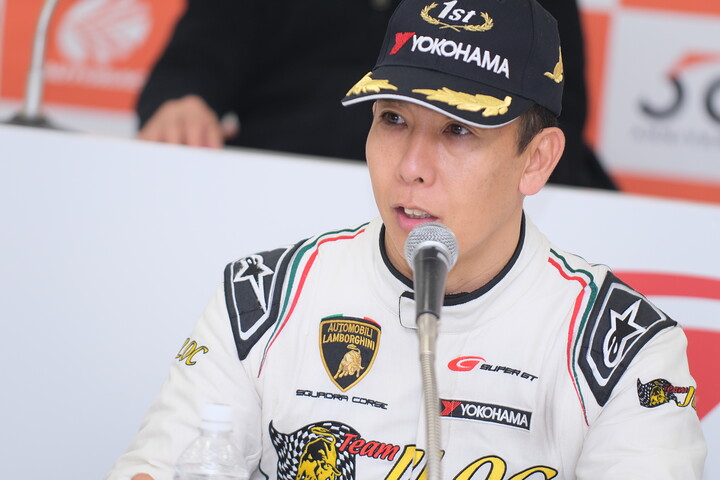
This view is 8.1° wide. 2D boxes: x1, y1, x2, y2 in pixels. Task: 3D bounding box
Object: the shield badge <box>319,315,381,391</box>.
[{"bbox_3d":[-0.011,0.109,4.900,0.063,0.075,0.005,5,-7,18],"label":"shield badge"}]

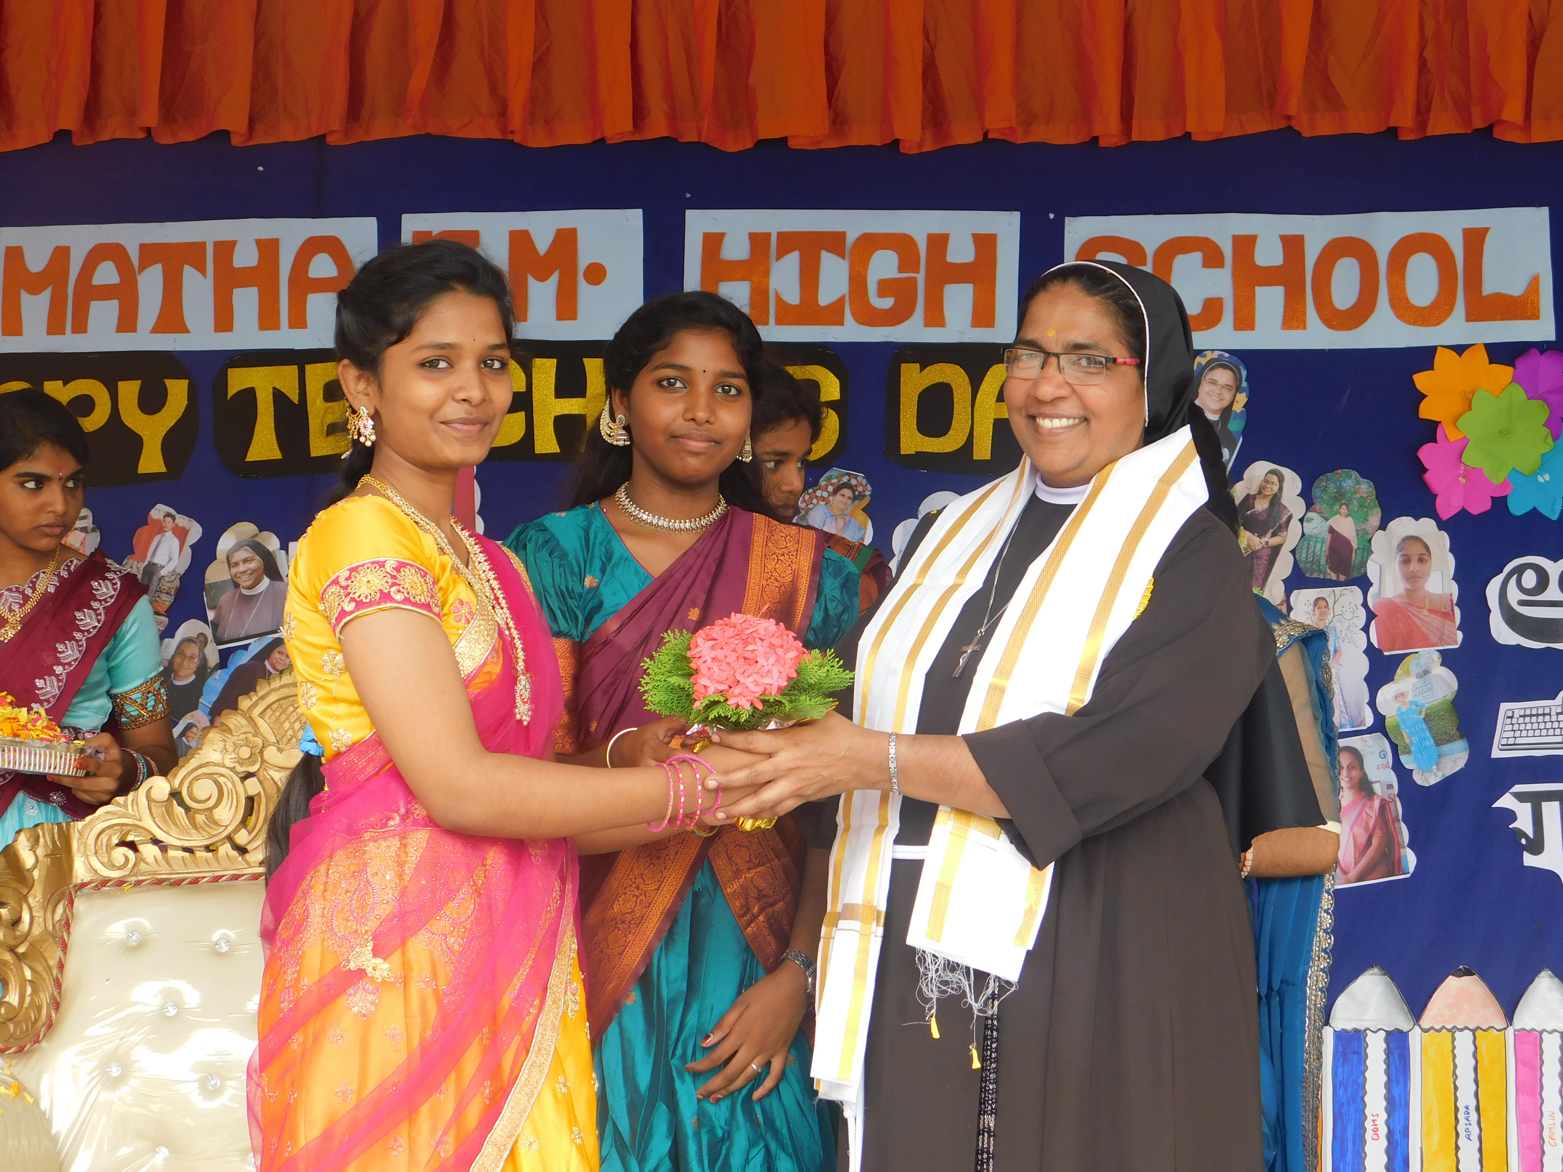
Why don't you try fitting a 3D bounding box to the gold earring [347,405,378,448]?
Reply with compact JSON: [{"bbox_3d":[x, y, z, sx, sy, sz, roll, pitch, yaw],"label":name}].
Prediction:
[{"bbox_3d":[-0.411,-0.157,2.920,0.026,0.044,0.018,-2,-3,30],"label":"gold earring"}]

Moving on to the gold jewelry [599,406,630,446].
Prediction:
[{"bbox_3d":[-0.176,-0.169,3.140,0.031,0.042,0.018,-1,-3,15],"label":"gold jewelry"}]

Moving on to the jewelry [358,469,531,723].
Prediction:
[{"bbox_3d":[-0.333,0.012,2.950,0.140,0.240,0.130,-2,-4,38],"label":"jewelry"}]

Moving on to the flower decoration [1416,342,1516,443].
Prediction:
[{"bbox_3d":[0.969,-0.276,4.231,0.143,0.138,0.030,0,-3,6],"label":"flower decoration"}]

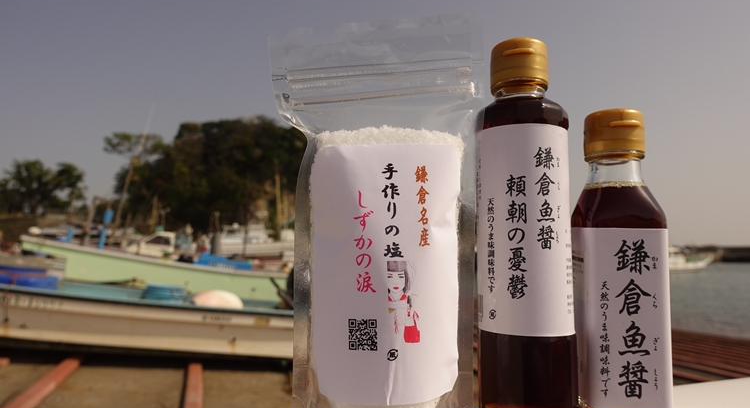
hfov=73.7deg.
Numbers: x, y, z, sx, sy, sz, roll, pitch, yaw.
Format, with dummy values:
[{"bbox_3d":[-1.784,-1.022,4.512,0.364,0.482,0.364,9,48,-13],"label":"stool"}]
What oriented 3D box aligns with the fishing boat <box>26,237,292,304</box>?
[{"bbox_3d":[-3.550,1.280,8.720,4.900,1.050,1.600,7,-6,-7],"label":"fishing boat"}]

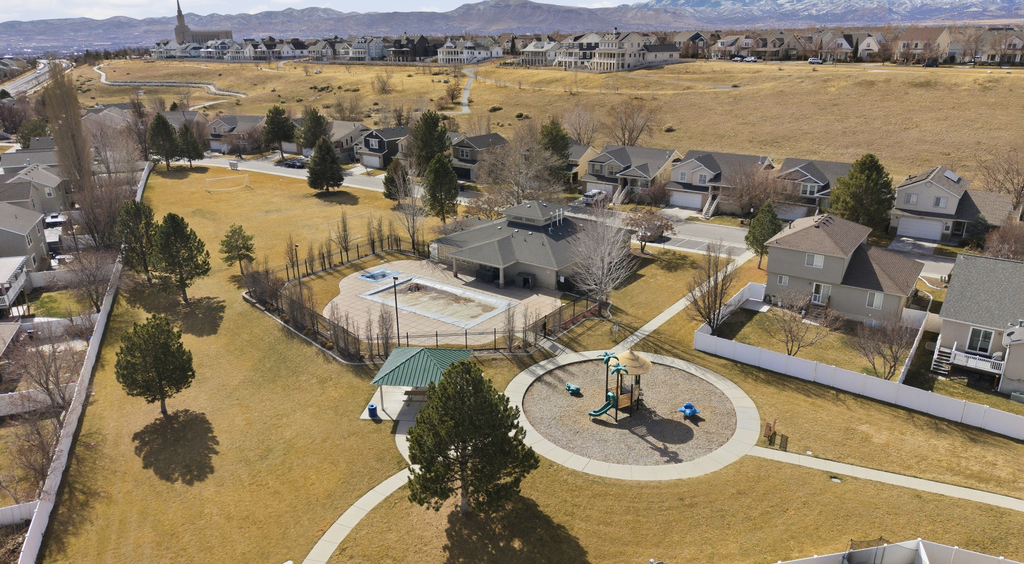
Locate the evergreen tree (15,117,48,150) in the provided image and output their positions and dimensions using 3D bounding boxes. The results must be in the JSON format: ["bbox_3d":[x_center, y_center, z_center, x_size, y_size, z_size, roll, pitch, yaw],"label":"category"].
[{"bbox_3d":[-126.581,-39.025,187.347,8.440,8.080,8.440,0,20,0],"label":"evergreen tree"}]

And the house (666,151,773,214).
[{"bbox_3d":[32.158,-16.479,111.985,12.800,7.900,13.000,12,23,31],"label":"house"}]

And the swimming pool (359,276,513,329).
[{"bbox_3d":[-7.825,2.232,75.323,15.000,0.800,8.200,14,24,34],"label":"swimming pool"}]

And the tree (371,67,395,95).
[{"bbox_3d":[-43.703,-68.022,239.787,8.100,8.750,8.100,0,20,0],"label":"tree"}]

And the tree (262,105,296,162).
[{"bbox_3d":[-49.490,-31.693,150.646,6.621,11.647,6.621,0,20,0],"label":"tree"}]

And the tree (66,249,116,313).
[{"bbox_3d":[-43.322,0.115,73.417,4.708,7.178,4.708,-1,18,0],"label":"tree"}]

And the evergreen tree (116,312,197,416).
[{"bbox_3d":[-26.785,6.373,53.318,5.990,8.490,5.990,0,20,0],"label":"evergreen tree"}]

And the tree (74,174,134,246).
[{"bbox_3d":[-55.514,-9.697,96.119,7.840,10.330,7.840,0,20,0],"label":"tree"}]

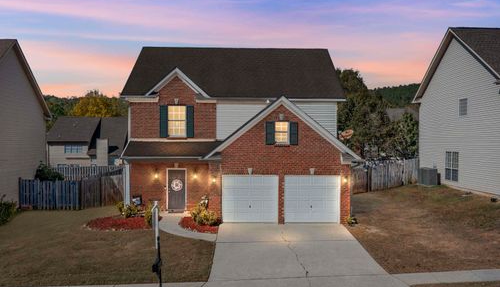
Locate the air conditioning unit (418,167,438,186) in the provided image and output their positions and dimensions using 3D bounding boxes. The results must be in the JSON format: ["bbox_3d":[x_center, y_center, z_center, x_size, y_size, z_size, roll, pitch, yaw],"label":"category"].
[{"bbox_3d":[11.461,2.161,25.000,0.830,1.000,0.830,0,0,-1],"label":"air conditioning unit"}]

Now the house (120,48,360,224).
[{"bbox_3d":[-0.670,-1.020,21.900,11.000,9.150,10.200,0,0,-1],"label":"house"}]

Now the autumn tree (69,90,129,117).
[{"bbox_3d":[-26.154,-2.099,68.000,10.000,13.500,10.000,0,0,-1],"label":"autumn tree"}]

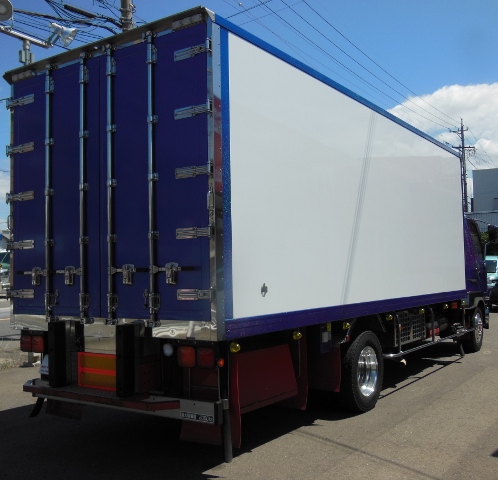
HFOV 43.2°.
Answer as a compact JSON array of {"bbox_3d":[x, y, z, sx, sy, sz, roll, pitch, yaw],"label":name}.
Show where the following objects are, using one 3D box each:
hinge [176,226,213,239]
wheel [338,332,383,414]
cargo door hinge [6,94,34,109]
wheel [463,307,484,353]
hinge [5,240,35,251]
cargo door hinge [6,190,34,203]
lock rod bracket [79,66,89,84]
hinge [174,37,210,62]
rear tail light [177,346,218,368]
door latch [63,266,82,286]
[{"bbox_3d":[-0.407,-0.054,4.695,0.350,0.090,0.055,-3,-4,34],"label":"hinge"},{"bbox_3d":[1.198,1.446,6.946,0.260,0.865,0.865,-3,-4,33],"label":"wheel"},{"bbox_3d":[-2.167,-1.310,5.961,0.350,0.090,0.055,-3,-4,34],"label":"cargo door hinge"},{"bbox_3d":[3.936,1.548,11.127,0.240,0.845,0.845,-3,-4,33],"label":"wheel"},{"bbox_3d":[-2.139,0.051,5.880,0.350,0.090,0.055,-3,-4,34],"label":"hinge"},{"bbox_3d":[-2.068,-0.390,5.660,0.340,0.095,0.060,-3,-4,33],"label":"cargo door hinge"},{"bbox_3d":[-1.399,-1.406,5.340,0.080,0.150,0.055,-3,-4,33],"label":"lock rod bracket"},{"bbox_3d":[-0.422,-1.423,4.700,0.325,0.100,0.050,-3,-4,33],"label":"hinge"},{"bbox_3d":[-0.384,0.868,4.656,0.335,0.155,0.080,-3,-4,33],"label":"rear tail light"},{"bbox_3d":[-1.470,0.304,5.235,0.175,0.160,0.080,-3,-4,33],"label":"door latch"}]

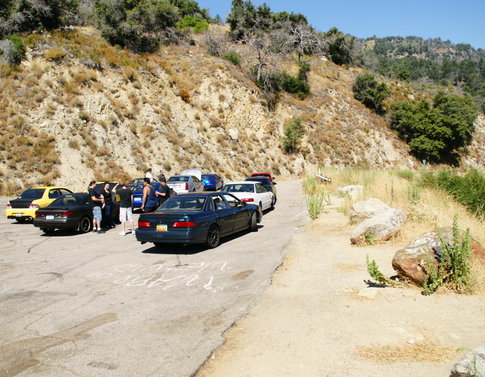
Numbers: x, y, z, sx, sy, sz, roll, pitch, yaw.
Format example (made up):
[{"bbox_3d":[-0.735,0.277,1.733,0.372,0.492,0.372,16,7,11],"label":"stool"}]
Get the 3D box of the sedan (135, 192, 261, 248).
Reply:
[{"bbox_3d":[-1.020,0.800,12.760,1.810,1.390,4.880,0,4,24],"label":"sedan"}]

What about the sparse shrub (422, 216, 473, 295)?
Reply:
[{"bbox_3d":[3.516,1.146,7.250,0.860,1.330,0.720,1,3,26],"label":"sparse shrub"}]

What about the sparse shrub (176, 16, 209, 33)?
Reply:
[{"bbox_3d":[-6.843,-22.376,58.000,4.300,2.400,3.500,-1,3,-7],"label":"sparse shrub"}]

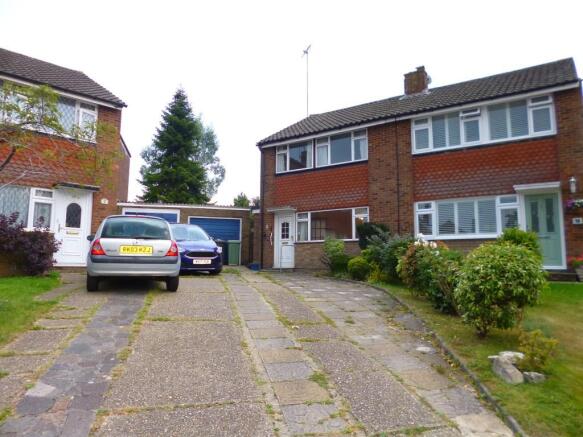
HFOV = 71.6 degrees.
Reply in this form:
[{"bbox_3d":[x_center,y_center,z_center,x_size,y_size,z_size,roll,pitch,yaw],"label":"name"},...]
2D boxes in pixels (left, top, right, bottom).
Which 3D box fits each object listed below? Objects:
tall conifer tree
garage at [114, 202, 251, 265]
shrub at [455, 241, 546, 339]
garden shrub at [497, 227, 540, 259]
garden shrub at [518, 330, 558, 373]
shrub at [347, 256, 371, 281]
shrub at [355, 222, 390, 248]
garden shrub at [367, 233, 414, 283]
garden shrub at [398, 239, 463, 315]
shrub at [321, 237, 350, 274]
[{"bbox_3d":[-7.966,-3.055,28.290,5.741,12.630,5.741,2,-7,-16],"label":"tall conifer tree"},{"bbox_3d":[-5.142,0.989,19.040,5.450,2.480,5.200,2,-7,-17],"label":"garage"},{"bbox_3d":[2.586,0.875,4.935,1.116,1.163,1.082,-3,-7,27],"label":"shrub"},{"bbox_3d":[4.382,0.690,7.744,0.849,1.000,0.849,-4,-7,29],"label":"garden shrub"},{"bbox_3d":[2.526,1.354,4.125,0.423,0.452,0.410,-4,-7,31],"label":"garden shrub"},{"bbox_3d":[1.492,1.112,8.970,0.524,0.535,0.524,-1,-7,9],"label":"shrub"},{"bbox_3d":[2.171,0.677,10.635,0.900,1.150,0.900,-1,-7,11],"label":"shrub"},{"bbox_3d":[2.013,0.818,8.245,0.926,0.986,0.880,-2,-7,14],"label":"garden shrub"},{"bbox_3d":[2.100,0.864,6.087,0.984,1.126,0.984,-2,-7,19],"label":"garden shrub"},{"bbox_3d":[1.220,1.022,11.141,0.815,1.053,0.774,-1,-6,6],"label":"shrub"}]

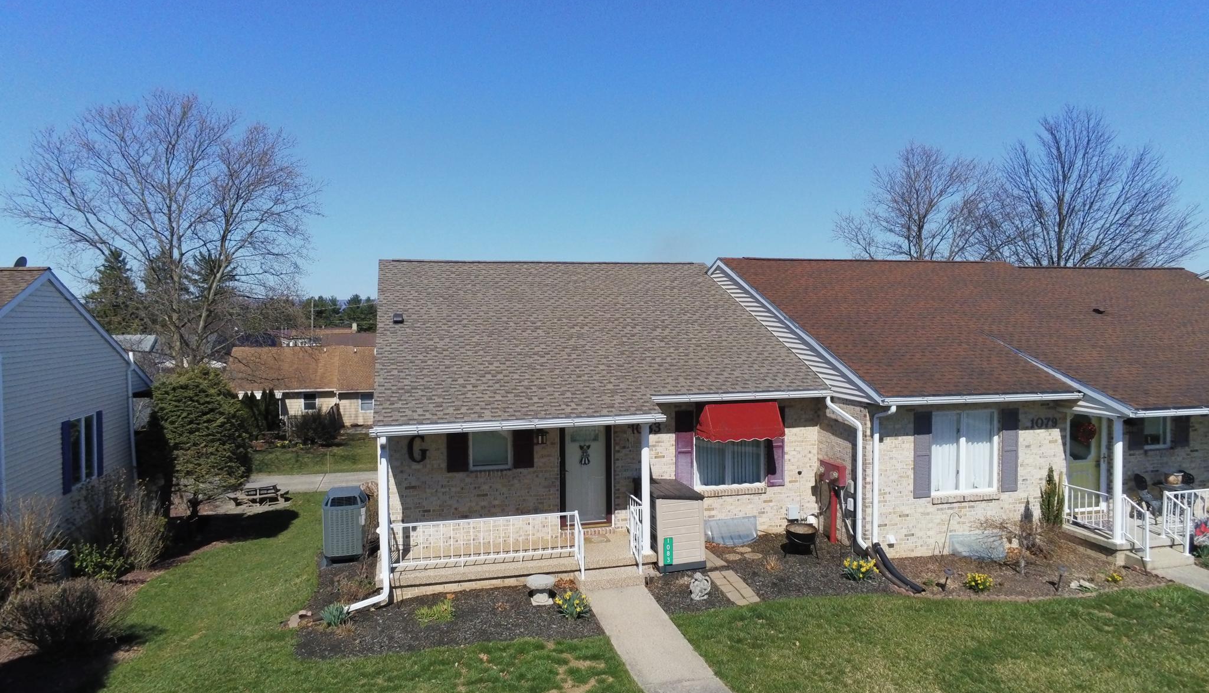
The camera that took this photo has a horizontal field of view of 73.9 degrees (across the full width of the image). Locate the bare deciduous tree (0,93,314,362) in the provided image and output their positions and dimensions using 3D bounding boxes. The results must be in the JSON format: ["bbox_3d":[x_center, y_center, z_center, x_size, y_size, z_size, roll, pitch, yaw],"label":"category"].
[{"bbox_3d":[-19.280,-3.157,35.325,13.700,16.050,13.000,-1,2,-20],"label":"bare deciduous tree"}]

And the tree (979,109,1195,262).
[{"bbox_3d":[26.410,-4.563,44.351,12.200,17.320,12.000,-1,2,-20],"label":"tree"}]

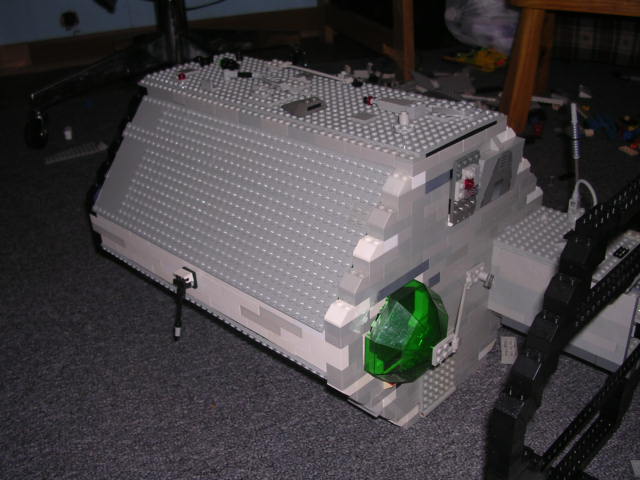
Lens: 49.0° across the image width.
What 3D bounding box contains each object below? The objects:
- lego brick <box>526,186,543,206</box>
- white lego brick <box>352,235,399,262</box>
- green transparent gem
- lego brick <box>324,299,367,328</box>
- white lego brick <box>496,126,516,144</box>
[{"bbox_3d":[0.197,-0.046,0.664,0.016,0.011,0.031,23,37,39],"label":"lego brick"},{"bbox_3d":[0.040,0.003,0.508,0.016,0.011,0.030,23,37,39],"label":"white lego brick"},{"bbox_3d":[0.074,0.076,0.541,0.035,0.080,0.081,23,37,39],"label":"green transparent gem"},{"bbox_3d":[0.019,0.049,0.506,0.016,0.011,0.030,23,37,39],"label":"lego brick"},{"bbox_3d":[0.150,-0.090,0.589,0.016,0.011,0.032,23,37,39],"label":"white lego brick"}]

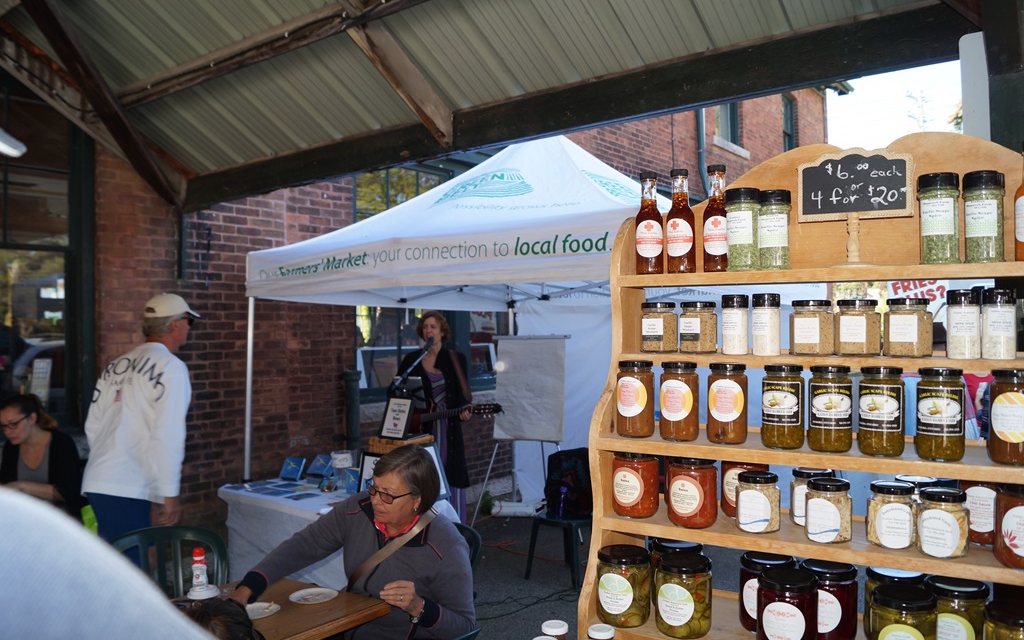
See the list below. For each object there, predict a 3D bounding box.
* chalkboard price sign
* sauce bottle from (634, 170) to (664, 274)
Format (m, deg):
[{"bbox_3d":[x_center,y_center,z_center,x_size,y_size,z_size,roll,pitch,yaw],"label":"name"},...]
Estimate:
[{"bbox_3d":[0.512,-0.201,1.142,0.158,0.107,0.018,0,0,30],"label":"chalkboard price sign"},{"bbox_3d":[0.236,-0.166,1.314,0.046,0.173,0.046,0,0,12],"label":"sauce bottle"}]

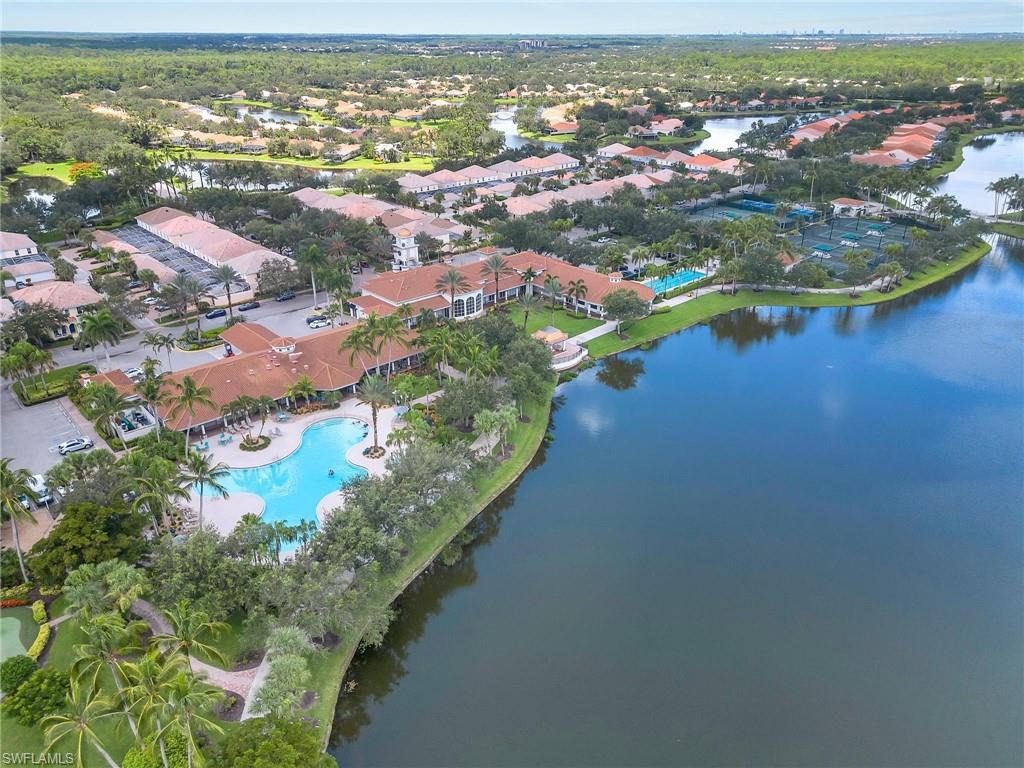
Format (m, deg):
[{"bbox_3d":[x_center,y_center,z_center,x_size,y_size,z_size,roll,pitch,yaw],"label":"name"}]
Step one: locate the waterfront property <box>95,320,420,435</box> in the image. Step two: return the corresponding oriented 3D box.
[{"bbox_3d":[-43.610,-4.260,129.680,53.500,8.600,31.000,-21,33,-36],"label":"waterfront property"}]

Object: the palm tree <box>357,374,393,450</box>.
[{"bbox_3d":[-21.870,5.110,115.360,5.910,13.760,5.910,-5,27,-11],"label":"palm tree"}]

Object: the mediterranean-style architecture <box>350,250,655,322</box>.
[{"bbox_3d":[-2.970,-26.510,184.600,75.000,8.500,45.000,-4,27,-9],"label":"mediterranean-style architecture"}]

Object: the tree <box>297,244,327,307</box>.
[{"bbox_3d":[-48.870,-26.330,175.430,7.310,16.300,7.310,-7,27,-14],"label":"tree"}]

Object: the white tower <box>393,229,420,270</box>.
[{"bbox_3d":[-29.760,-36.240,198.200,6.000,13.710,6.000,-18,32,-31],"label":"white tower"}]

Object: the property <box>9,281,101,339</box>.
[{"bbox_3d":[-99.140,-17.070,155.070,13.500,8.800,14.000,-23,35,-39],"label":"property"}]

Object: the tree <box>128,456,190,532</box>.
[{"bbox_3d":[-44.250,14.330,88.970,7.300,11.300,7.300,0,26,0],"label":"tree"}]

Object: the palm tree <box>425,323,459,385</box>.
[{"bbox_3d":[-12.690,-4.520,127.110,6.000,11.500,6.000,0,26,0],"label":"palm tree"}]

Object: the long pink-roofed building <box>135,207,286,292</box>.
[{"bbox_3d":[-84.980,-39.410,200.390,13.500,8.800,81.200,-22,34,-38],"label":"long pink-roofed building"}]

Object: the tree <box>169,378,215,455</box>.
[{"bbox_3d":[-50.310,5.740,113.560,7.220,14.190,7.220,-13,29,-24],"label":"tree"}]

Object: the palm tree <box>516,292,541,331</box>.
[{"bbox_3d":[3.850,-16.610,164.750,5.410,8.540,5.410,1,27,1],"label":"palm tree"}]

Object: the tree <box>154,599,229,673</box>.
[{"bbox_3d":[-28.480,25.910,63.690,7.200,13.000,7.200,0,26,0],"label":"tree"}]

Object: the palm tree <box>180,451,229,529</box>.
[{"bbox_3d":[-38.690,14.110,88.660,6.200,12.000,6.200,0,26,0],"label":"palm tree"}]

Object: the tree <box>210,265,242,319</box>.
[{"bbox_3d":[-67.170,-21.500,169.310,7.780,13.100,7.780,-10,28,-20],"label":"tree"}]

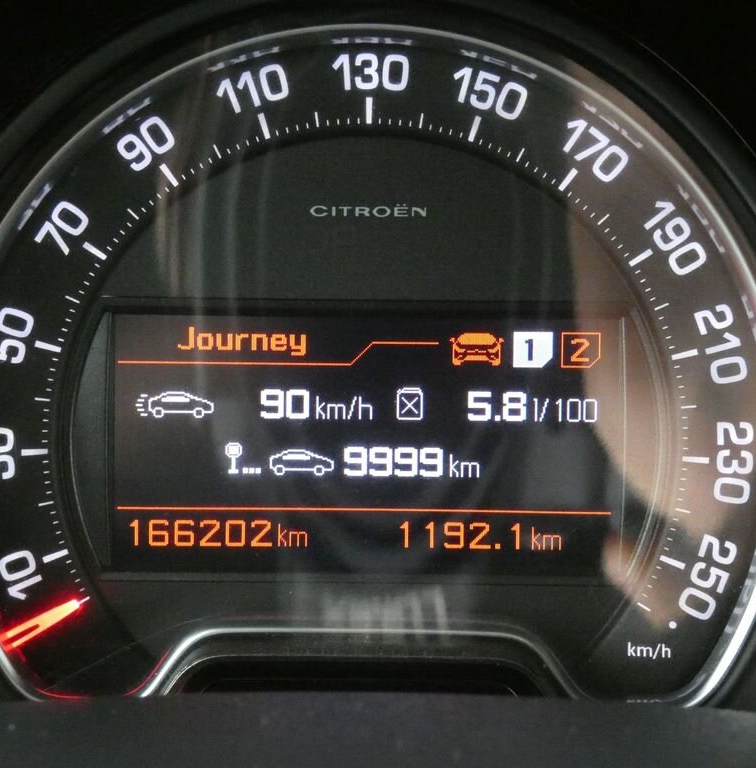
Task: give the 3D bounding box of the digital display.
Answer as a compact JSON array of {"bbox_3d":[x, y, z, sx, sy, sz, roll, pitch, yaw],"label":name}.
[{"bbox_3d":[-0.001,0.009,0.360,0.081,0.042,0.010,1,2,0],"label":"digital display"}]

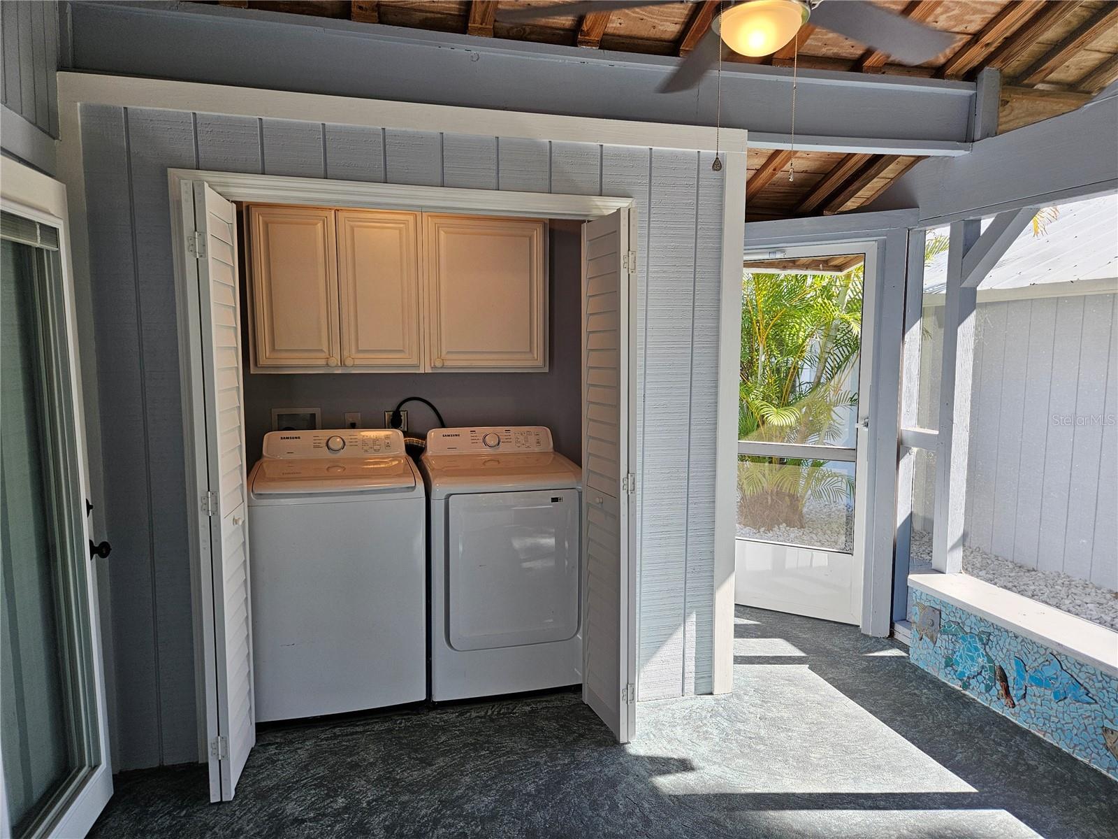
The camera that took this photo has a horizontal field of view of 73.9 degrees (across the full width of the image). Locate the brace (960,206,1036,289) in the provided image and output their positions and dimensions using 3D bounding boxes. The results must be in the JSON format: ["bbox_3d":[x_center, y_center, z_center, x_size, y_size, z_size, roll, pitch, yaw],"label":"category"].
[{"bbox_3d":[1.969,-0.791,3.367,0.090,0.450,0.090,-2,51,-15],"label":"brace"}]

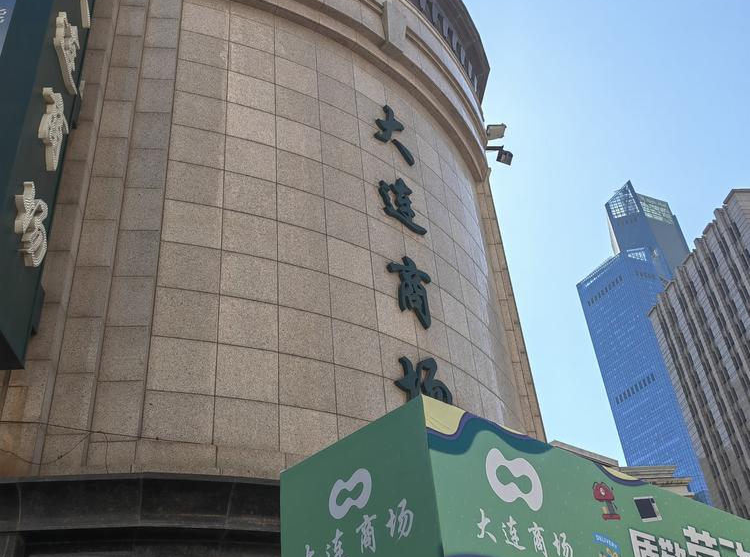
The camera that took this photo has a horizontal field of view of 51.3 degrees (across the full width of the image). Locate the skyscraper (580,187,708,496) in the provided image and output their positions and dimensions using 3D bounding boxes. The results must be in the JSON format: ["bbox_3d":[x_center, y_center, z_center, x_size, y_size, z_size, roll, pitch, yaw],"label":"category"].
[{"bbox_3d":[198.637,92.692,496.100,60.000,383.000,52.000,14,-39,-26],"label":"skyscraper"}]

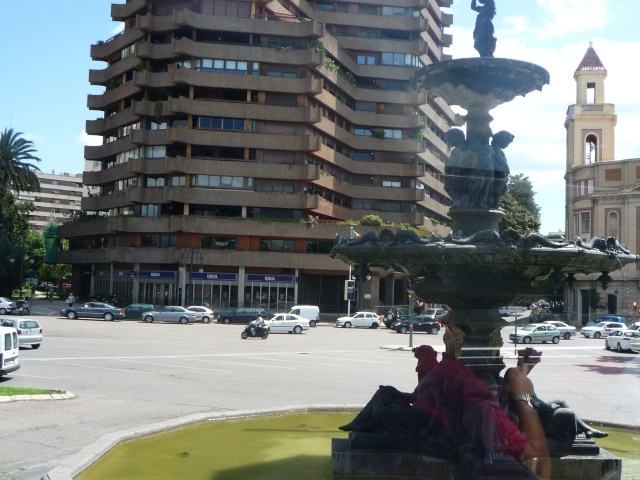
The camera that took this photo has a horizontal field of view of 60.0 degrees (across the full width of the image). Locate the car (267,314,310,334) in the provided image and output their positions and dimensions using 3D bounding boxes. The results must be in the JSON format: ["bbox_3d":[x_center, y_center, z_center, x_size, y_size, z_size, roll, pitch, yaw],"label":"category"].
[{"bbox_3d":[-2.947,6.066,40.700,4.500,1.440,1.730,3,-4,-20],"label":"car"}]

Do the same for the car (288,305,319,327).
[{"bbox_3d":[-2.087,6.687,49.330,4.100,1.810,1.700,2,-4,-3],"label":"car"}]

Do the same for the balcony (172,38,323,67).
[{"bbox_3d":[-7.742,-20.009,60.625,15.762,1.570,2.000,3,-4,-7],"label":"balcony"}]

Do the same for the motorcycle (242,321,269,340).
[{"bbox_3d":[-4.294,5.978,36.691,2.000,1.150,0.750,4,-5,-24],"label":"motorcycle"}]

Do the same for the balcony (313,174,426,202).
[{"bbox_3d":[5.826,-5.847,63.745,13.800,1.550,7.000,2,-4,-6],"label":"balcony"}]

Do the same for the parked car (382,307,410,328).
[{"bbox_3d":[7.755,7.116,50.264,1.750,1.800,4.200,-1,-5,44],"label":"parked car"}]

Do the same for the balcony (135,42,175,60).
[{"bbox_3d":[-17.790,-20.349,60.822,4.305,1.570,1.900,2,-4,-3],"label":"balcony"}]

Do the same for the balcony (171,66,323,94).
[{"bbox_3d":[-7.722,-16.631,58.796,15.941,1.750,2.200,3,-5,-5],"label":"balcony"}]

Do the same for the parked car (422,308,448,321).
[{"bbox_3d":[11.988,8.063,57.081,1.720,1.600,4.200,-2,-6,45],"label":"parked car"}]

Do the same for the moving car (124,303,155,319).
[{"bbox_3d":[-16.885,6.361,49.415,4.000,1.430,1.660,2,-4,-3],"label":"moving car"}]

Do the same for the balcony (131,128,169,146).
[{"bbox_3d":[-17.414,-10.572,57.356,3.797,1.600,2.000,3,-5,-5],"label":"balcony"}]

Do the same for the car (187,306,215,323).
[{"bbox_3d":[-11.300,6.501,48.401,4.100,1.430,1.720,3,-5,-3],"label":"car"}]

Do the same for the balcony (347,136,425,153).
[{"bbox_3d":[8.292,-11.459,67.201,9.354,1.500,1.512,2,-4,-6],"label":"balcony"}]

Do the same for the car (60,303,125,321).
[{"bbox_3d":[-18.634,5.774,45.700,4.900,1.450,1.830,3,-4,-8],"label":"car"}]

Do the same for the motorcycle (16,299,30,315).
[{"bbox_3d":[-24.711,5.579,46.328,0.750,1.400,2.000,3,-4,-10],"label":"motorcycle"}]

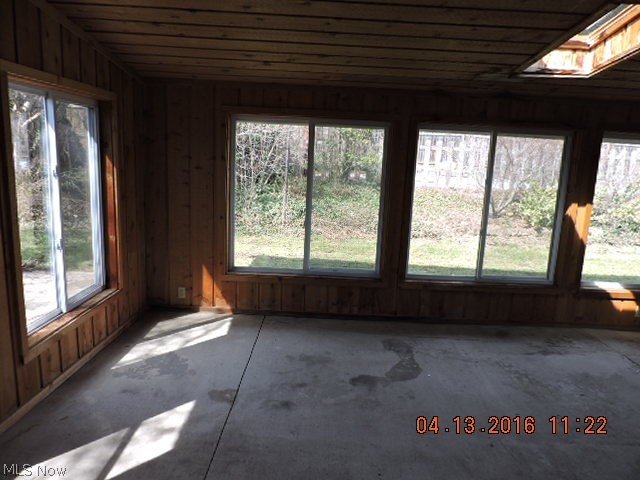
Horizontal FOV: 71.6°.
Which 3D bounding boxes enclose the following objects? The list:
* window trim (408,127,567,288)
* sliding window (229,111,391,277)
[{"bbox_3d":[1.633,-0.322,4.367,1.500,1.510,0.100,3,10,-1],"label":"window trim"},{"bbox_3d":[-0.122,-0.399,4.348,1.490,1.490,0.100,3,10,-1],"label":"sliding window"}]

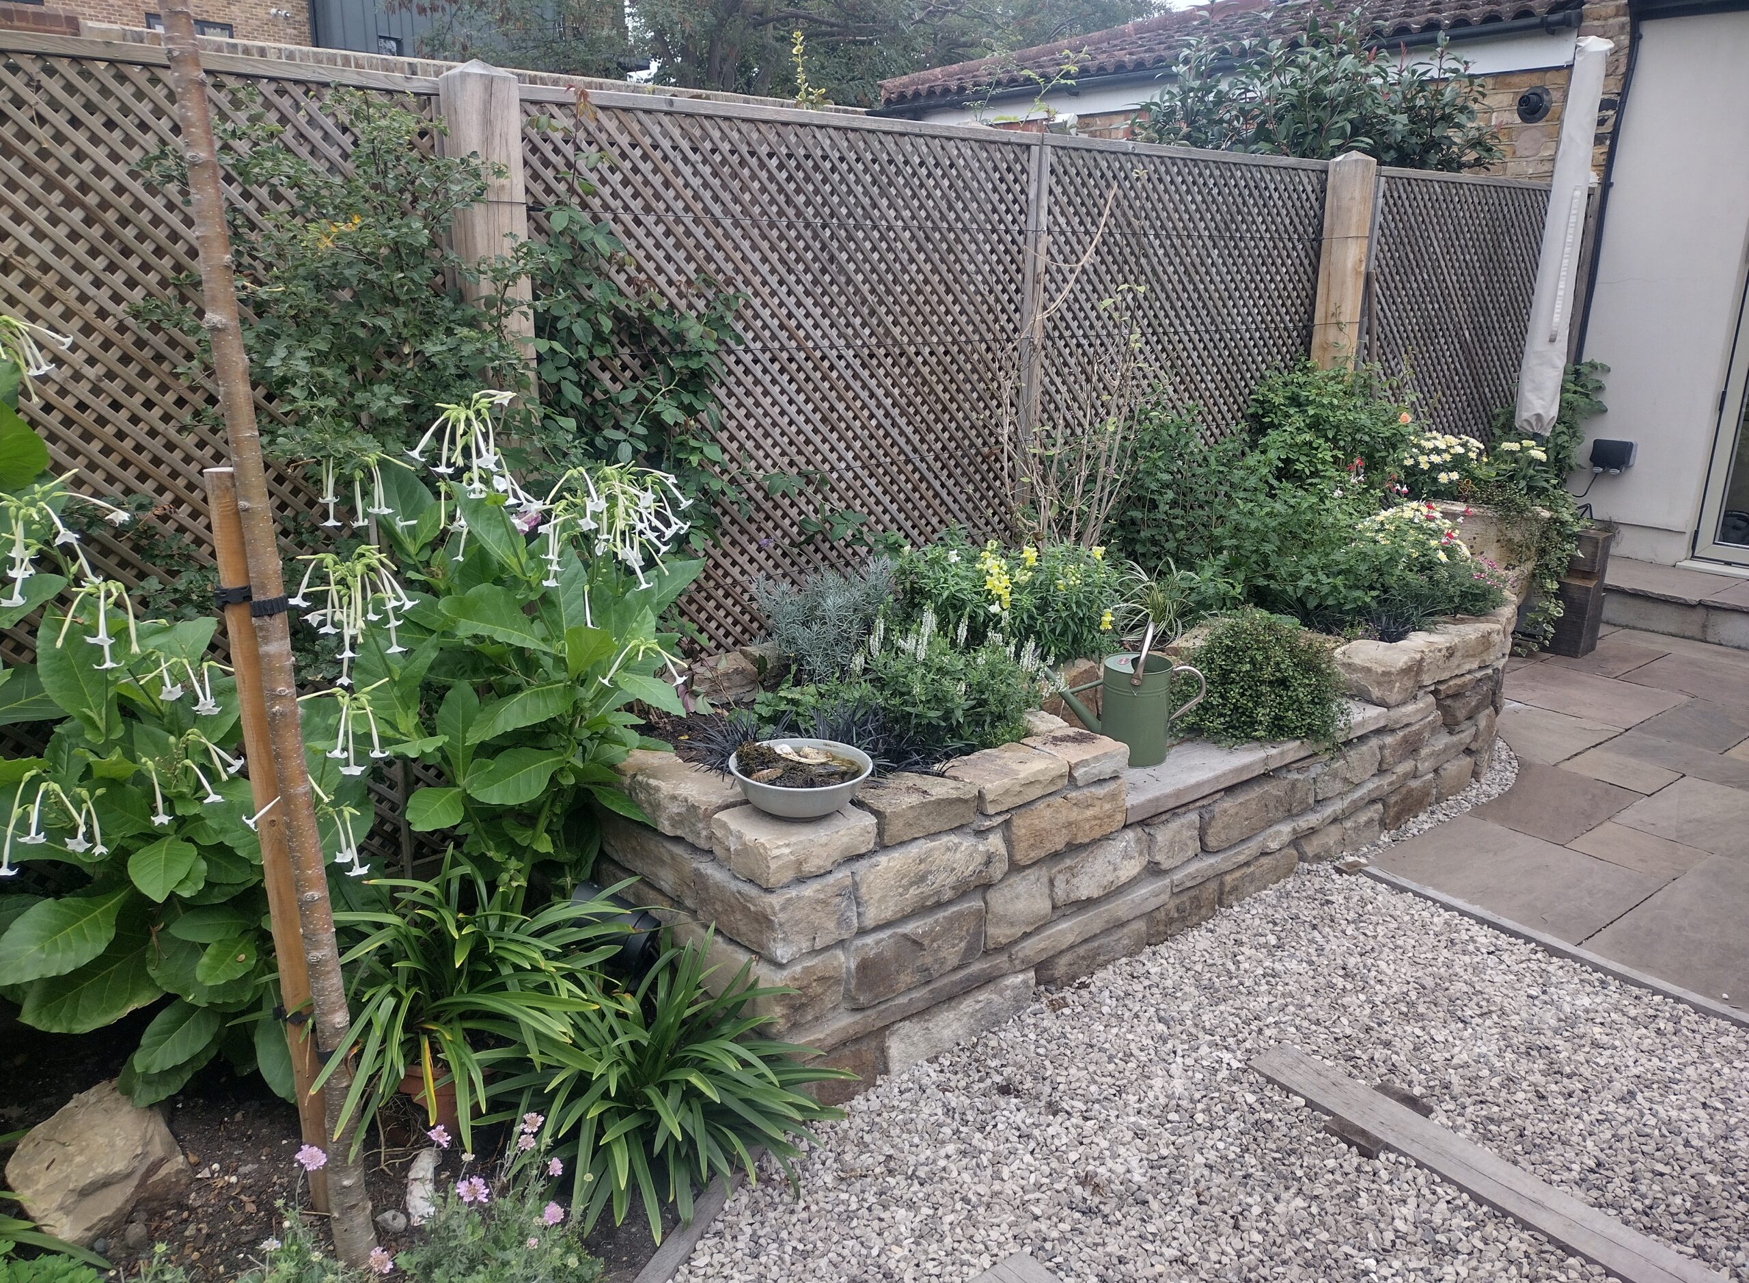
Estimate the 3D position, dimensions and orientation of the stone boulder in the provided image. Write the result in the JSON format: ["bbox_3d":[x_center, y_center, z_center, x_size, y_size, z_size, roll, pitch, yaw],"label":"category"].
[{"bbox_3d":[-1.298,0.866,2.288,0.270,0.225,0.230,-9,19,-32],"label":"stone boulder"}]

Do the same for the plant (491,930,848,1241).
[{"bbox_3d":[-0.360,0.755,2.430,0.620,0.420,0.600,-2,16,-9],"label":"plant"}]

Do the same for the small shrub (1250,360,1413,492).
[{"bbox_3d":[1.633,-0.730,4.922,0.570,0.520,0.530,6,17,17],"label":"small shrub"}]

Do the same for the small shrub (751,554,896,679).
[{"bbox_3d":[-0.133,-0.051,3.563,0.370,0.330,0.350,0,16,-2],"label":"small shrub"}]

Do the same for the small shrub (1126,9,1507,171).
[{"bbox_3d":[1.899,-2.332,5.986,1.500,0.750,1.250,-13,21,-39],"label":"small shrub"}]

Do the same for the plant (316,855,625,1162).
[{"bbox_3d":[-0.750,0.655,2.570,0.550,0.500,0.520,-4,17,-17],"label":"plant"}]

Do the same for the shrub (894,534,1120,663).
[{"bbox_3d":[0.350,-0.104,3.614,0.580,0.330,0.440,3,16,5],"label":"shrub"}]

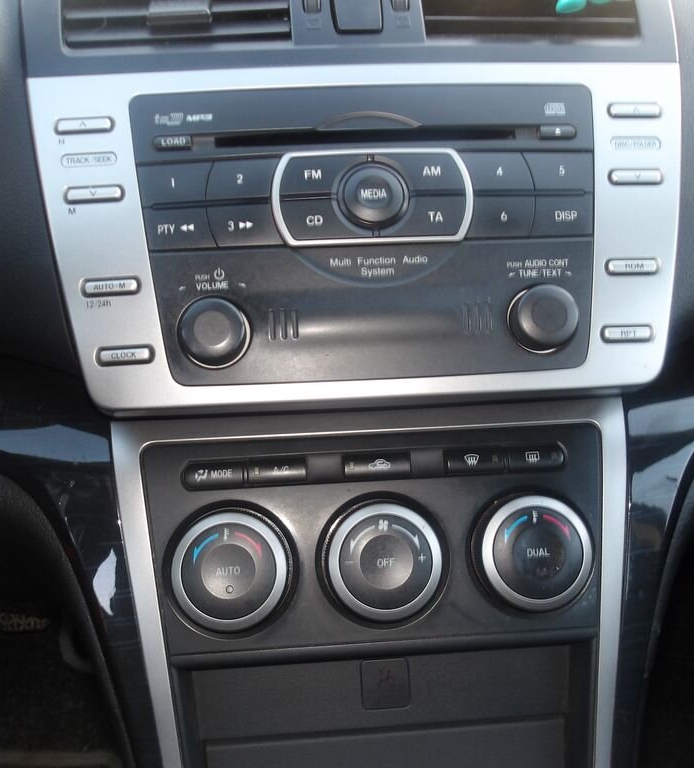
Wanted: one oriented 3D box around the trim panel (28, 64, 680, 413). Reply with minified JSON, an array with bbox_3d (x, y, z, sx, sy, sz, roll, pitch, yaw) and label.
[{"bbox_3d":[0.010,-0.061,0.338,0.279,0.145,0.030,-3,-8,-4],"label":"trim panel"}]

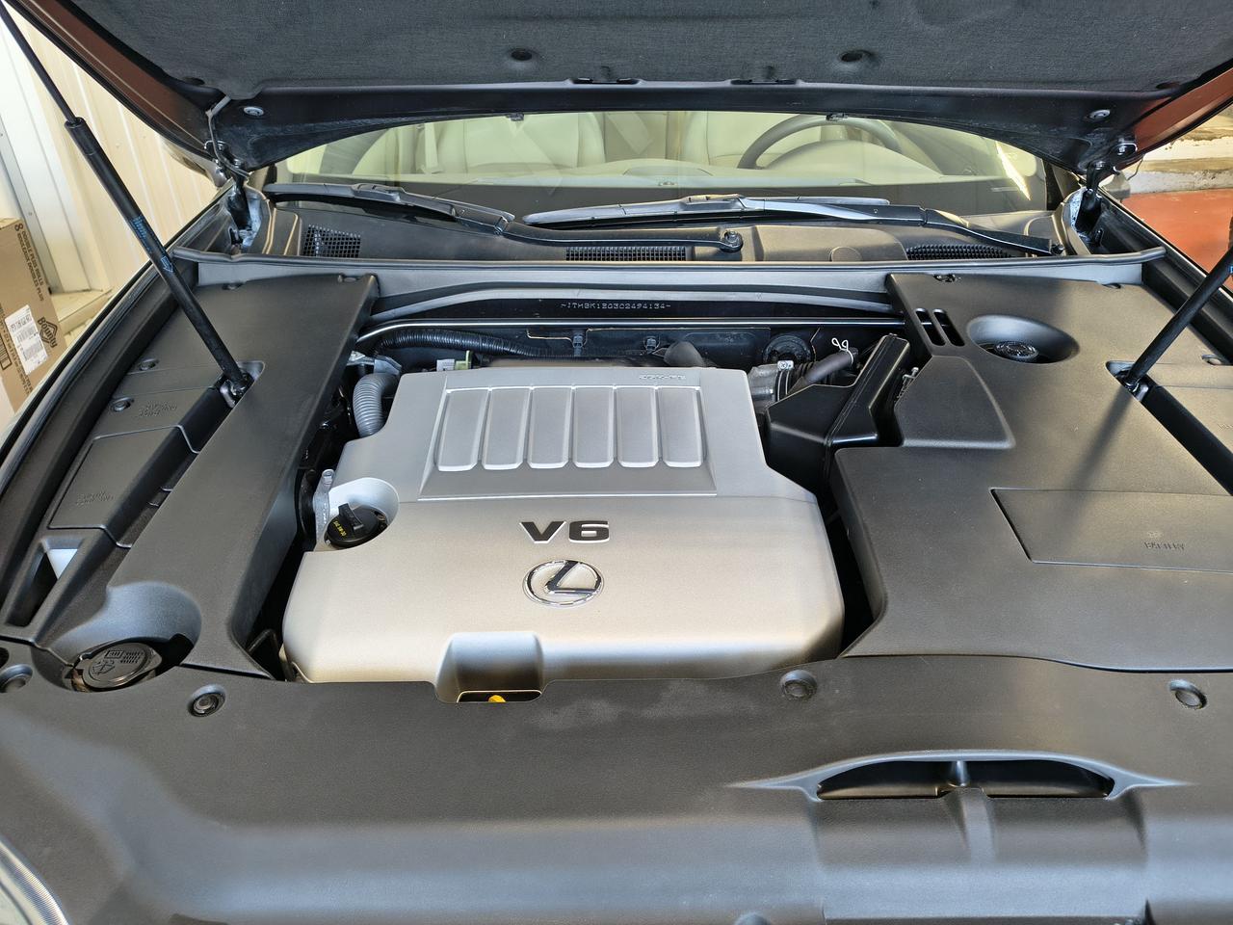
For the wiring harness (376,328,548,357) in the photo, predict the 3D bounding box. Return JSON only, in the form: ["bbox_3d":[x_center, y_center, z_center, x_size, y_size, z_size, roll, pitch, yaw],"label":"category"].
[{"bbox_3d":[-0.206,-0.160,1.140,0.235,0.035,0.045,0,34,0],"label":"wiring harness"}]

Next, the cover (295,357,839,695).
[{"bbox_3d":[-0.050,0.058,0.925,0.515,0.125,0.410,0,41,0],"label":"cover"}]

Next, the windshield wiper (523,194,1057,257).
[{"bbox_3d":[0.260,-0.386,1.365,0.820,0.060,0.150,2,44,3],"label":"windshield wiper"}]

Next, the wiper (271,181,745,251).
[{"bbox_3d":[-0.217,-0.413,1.410,0.880,0.060,0.090,12,43,17],"label":"wiper"}]

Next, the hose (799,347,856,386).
[{"bbox_3d":[0.272,-0.124,1.105,0.115,0.035,0.030,-24,40,-31],"label":"hose"}]

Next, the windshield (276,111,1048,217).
[{"bbox_3d":[0.085,-0.757,1.633,1.450,0.160,0.860,0,63,0],"label":"windshield"}]

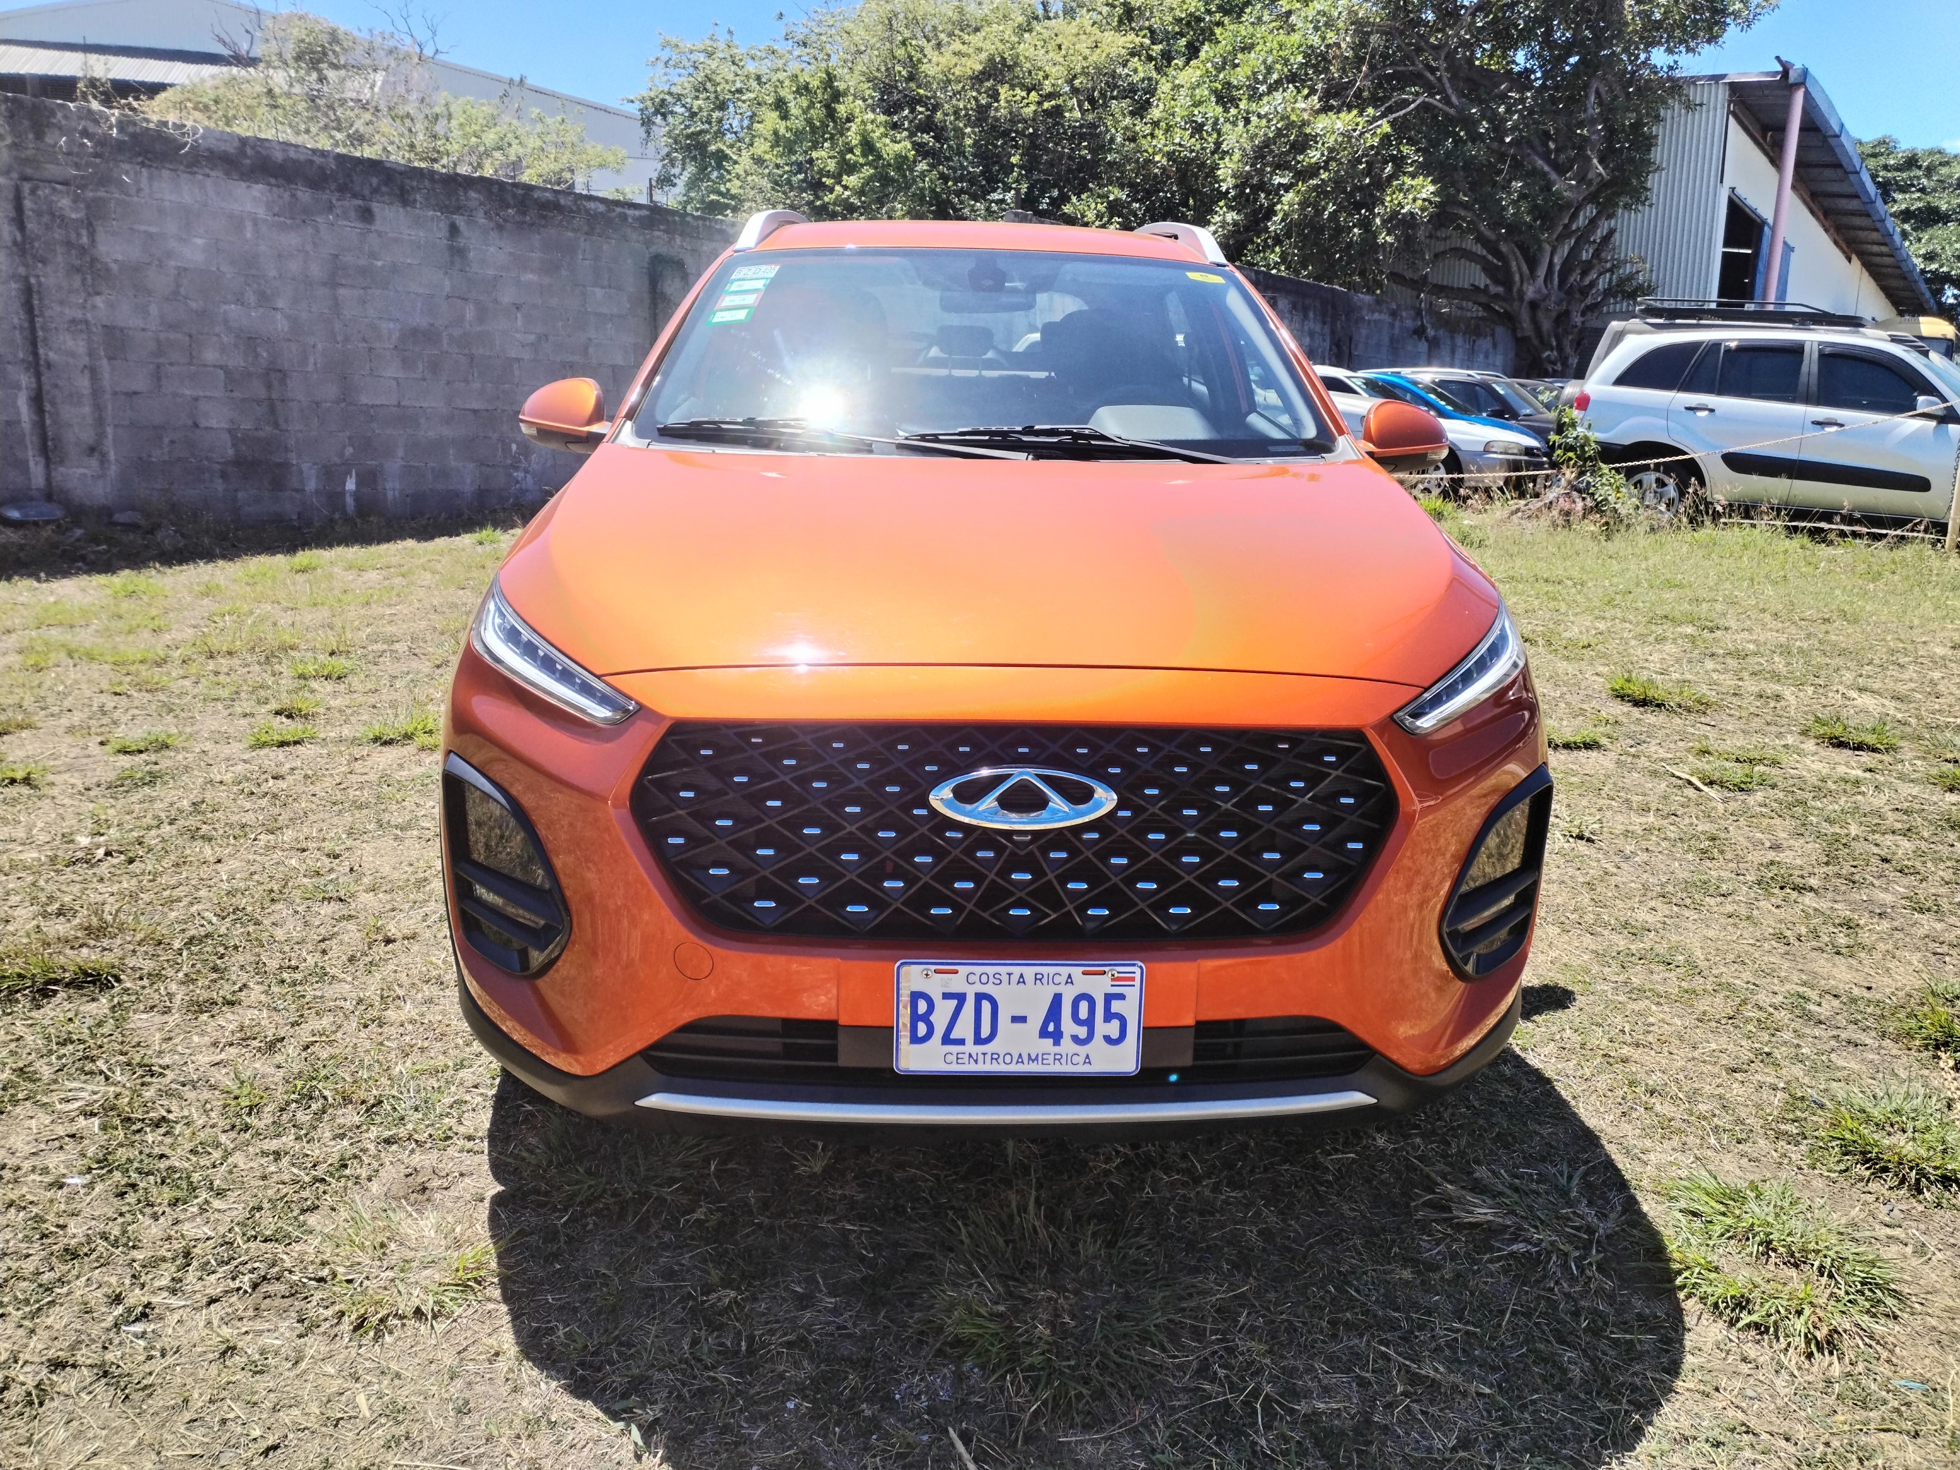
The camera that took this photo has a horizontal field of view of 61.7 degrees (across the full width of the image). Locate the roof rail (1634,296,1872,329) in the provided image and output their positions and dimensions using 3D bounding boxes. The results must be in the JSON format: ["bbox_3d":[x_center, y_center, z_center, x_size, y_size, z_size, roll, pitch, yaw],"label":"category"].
[{"bbox_3d":[6.330,-3.470,13.400,1.650,0.200,1.050,7,13,27],"label":"roof rail"}]

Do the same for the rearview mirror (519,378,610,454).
[{"bbox_3d":[-0.860,-0.663,3.411,0.205,0.155,0.140,1,13,-2],"label":"rearview mirror"}]

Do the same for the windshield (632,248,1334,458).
[{"bbox_3d":[0.013,-0.794,3.406,1.400,0.180,0.930,1,43,-2],"label":"windshield"}]

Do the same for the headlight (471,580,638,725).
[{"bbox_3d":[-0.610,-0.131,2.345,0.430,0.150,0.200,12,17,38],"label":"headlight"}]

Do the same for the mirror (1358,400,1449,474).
[{"bbox_3d":[0.895,-0.632,3.480,0.205,0.155,0.140,1,13,-2],"label":"mirror"}]

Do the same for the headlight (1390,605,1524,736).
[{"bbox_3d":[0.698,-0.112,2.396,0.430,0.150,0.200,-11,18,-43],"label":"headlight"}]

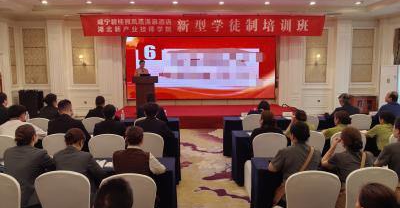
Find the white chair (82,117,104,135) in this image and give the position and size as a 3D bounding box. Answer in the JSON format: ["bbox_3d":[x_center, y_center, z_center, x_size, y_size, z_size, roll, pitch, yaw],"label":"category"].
[{"bbox_3d":[-1.815,0.671,5.643,0.460,0.940,0.560,0,6,-2],"label":"white chair"}]

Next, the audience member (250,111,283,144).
[{"bbox_3d":[0.930,0.676,4.385,0.520,1.200,0.720,0,6,-2],"label":"audience member"}]

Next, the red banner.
[{"bbox_3d":[0.078,-2.652,10.579,8.210,0.720,0.030,0,6,-2],"label":"red banner"}]

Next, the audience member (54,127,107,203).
[{"bbox_3d":[-1.159,0.836,3.106,0.530,1.170,0.780,0,7,4],"label":"audience member"}]

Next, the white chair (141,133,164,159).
[{"bbox_3d":[-0.690,0.819,4.320,0.470,0.930,0.560,0,6,-1],"label":"white chair"}]

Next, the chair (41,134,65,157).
[{"bbox_3d":[-1.819,0.819,4.368,0.460,0.920,0.560,-1,7,-2],"label":"chair"}]

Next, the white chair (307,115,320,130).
[{"bbox_3d":[1.893,0.620,5.841,0.460,0.920,0.560,-1,7,-2],"label":"white chair"}]

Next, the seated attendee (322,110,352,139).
[{"bbox_3d":[1.870,0.673,4.404,0.520,1.200,0.720,-2,7,-14],"label":"seated attendee"}]

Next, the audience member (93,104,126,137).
[{"bbox_3d":[-1.286,0.635,4.527,0.520,1.240,0.780,-1,7,-2],"label":"audience member"}]

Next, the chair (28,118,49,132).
[{"bbox_3d":[-2.705,0.680,5.589,0.460,0.940,0.560,0,6,-2],"label":"chair"}]

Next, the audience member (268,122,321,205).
[{"bbox_3d":[0.930,0.795,3.053,0.500,1.240,0.780,-1,6,-8],"label":"audience member"}]

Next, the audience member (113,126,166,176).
[{"bbox_3d":[-0.562,0.817,3.004,0.500,1.220,0.760,0,6,0],"label":"audience member"}]

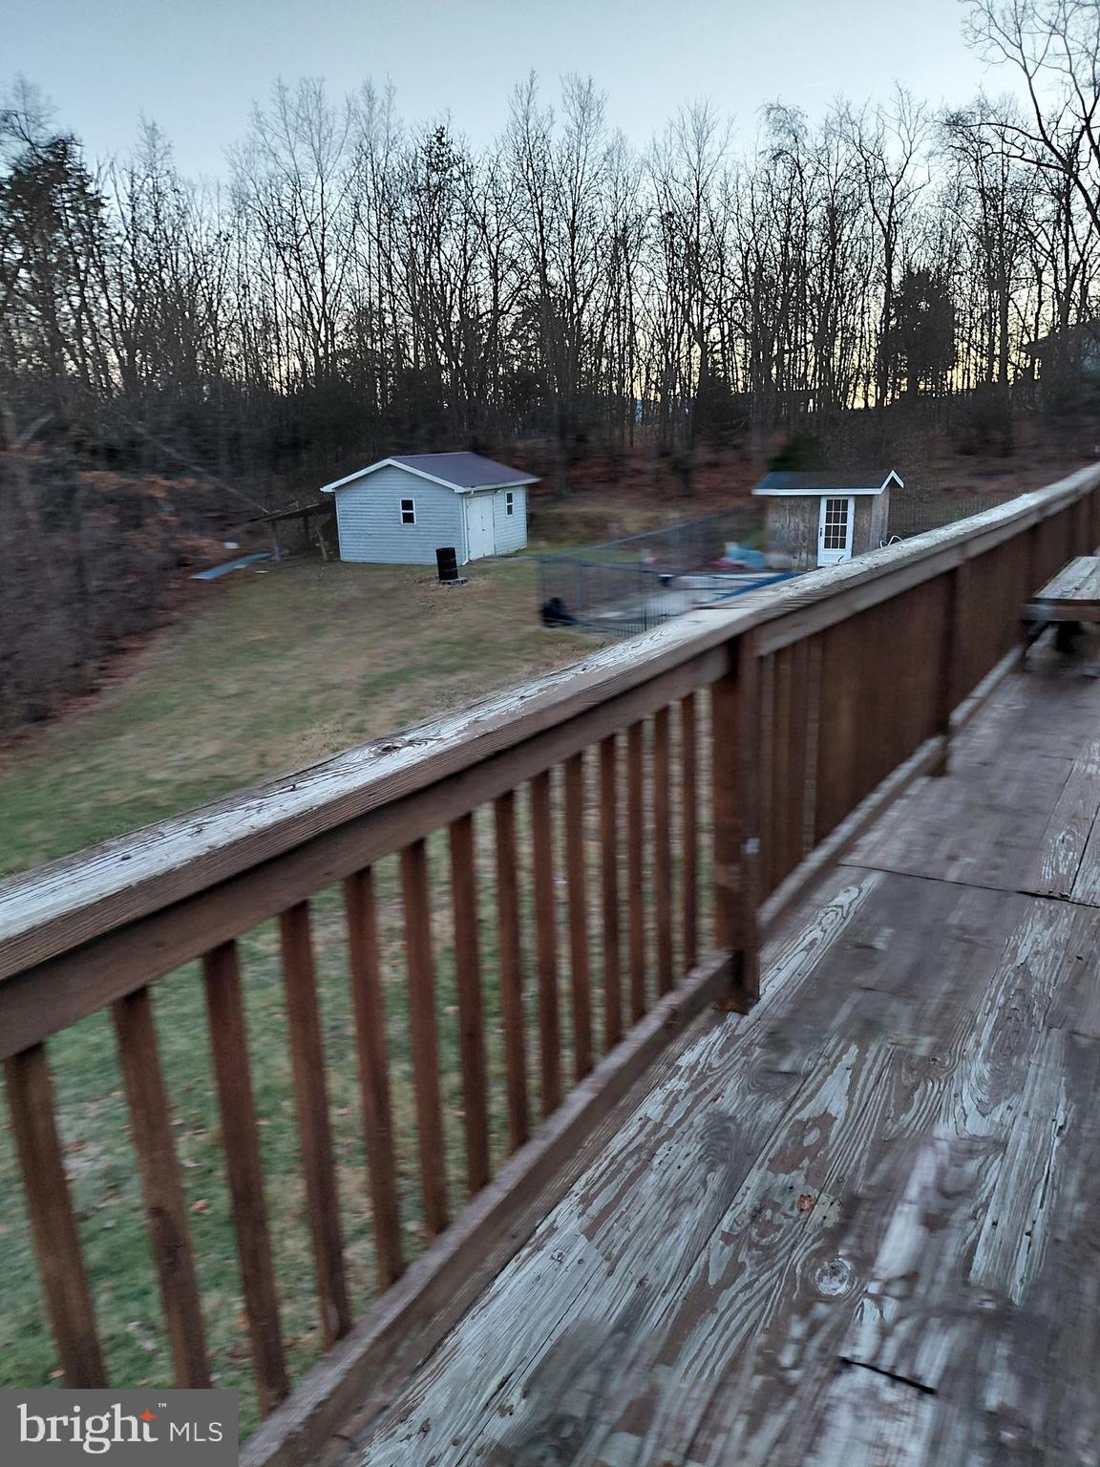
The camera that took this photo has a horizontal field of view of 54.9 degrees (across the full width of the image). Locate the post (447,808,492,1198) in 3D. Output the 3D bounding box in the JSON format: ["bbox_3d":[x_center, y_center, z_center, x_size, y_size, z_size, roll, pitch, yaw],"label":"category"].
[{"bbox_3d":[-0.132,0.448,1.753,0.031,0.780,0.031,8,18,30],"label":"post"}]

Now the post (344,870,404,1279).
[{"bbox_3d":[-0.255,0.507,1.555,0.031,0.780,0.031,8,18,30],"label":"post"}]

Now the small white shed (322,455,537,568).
[{"bbox_3d":[-4.065,-8.068,37.576,5.610,3.481,5.731,5,17,24],"label":"small white shed"}]

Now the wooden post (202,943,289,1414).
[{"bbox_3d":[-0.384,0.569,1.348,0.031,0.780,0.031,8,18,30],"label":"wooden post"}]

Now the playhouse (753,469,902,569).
[{"bbox_3d":[8.324,-6.458,31.739,3.696,2.667,3.043,7,18,28],"label":"playhouse"}]

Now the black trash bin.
[{"bbox_3d":[-3.088,-5.080,31.900,0.590,0.880,0.590,-2,16,0],"label":"black trash bin"}]

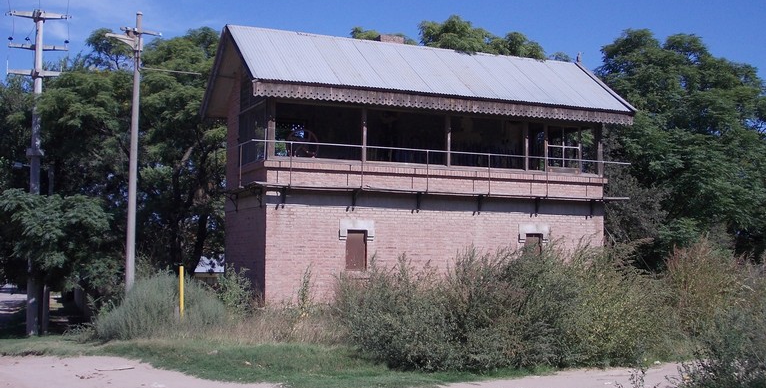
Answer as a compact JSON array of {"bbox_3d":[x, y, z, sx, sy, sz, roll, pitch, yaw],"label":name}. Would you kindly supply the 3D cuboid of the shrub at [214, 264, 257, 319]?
[{"bbox_3d":[-3.240,2.141,20.757,0.980,1.159,0.950,1,-4,-9],"label":"shrub"}]

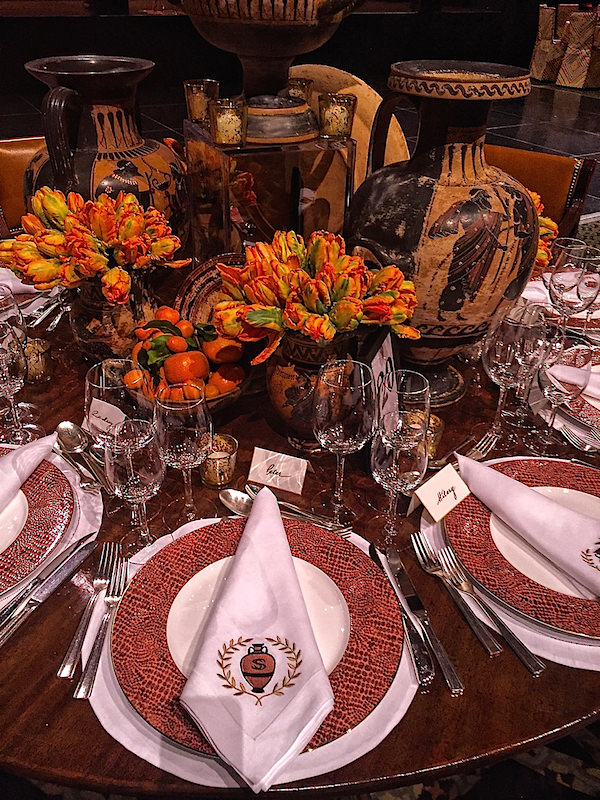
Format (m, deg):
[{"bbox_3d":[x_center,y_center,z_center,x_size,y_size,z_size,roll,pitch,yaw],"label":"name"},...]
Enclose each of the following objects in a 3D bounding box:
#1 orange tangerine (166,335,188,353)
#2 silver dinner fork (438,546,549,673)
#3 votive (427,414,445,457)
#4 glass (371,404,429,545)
[{"bbox_3d":[-0.199,-0.092,1.088,0.035,0.029,0.032,2,34,0],"label":"orange tangerine"},{"bbox_3d":[0.231,0.250,0.820,0.027,0.022,0.193,-14,36,-22],"label":"silver dinner fork"},{"bbox_3d":[0.205,0.057,1.079,0.057,0.066,0.057,10,35,11],"label":"votive"},{"bbox_3d":[0.128,0.108,0.890,0.075,0.184,0.075,9,34,9],"label":"glass"}]

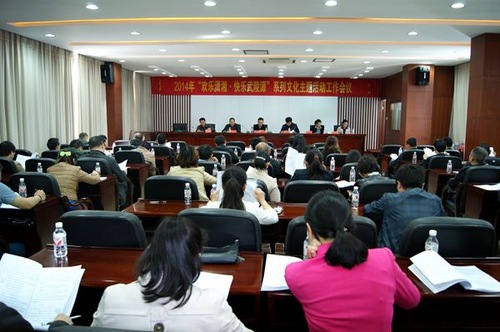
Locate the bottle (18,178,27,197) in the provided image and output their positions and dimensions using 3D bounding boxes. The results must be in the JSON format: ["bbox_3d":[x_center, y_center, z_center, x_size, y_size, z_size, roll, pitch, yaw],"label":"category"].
[{"bbox_3d":[-2.167,0.211,3.570,0.066,0.190,0.066,1,7,4],"label":"bottle"}]

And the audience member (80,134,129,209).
[{"bbox_3d":[-2.437,0.169,6.316,0.580,1.300,0.780,2,7,16],"label":"audience member"}]

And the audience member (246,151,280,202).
[{"bbox_3d":[0.156,0.435,4.505,0.480,1.210,0.720,1,7,6],"label":"audience member"}]

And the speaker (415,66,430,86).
[{"bbox_3d":[3.897,-2.024,8.470,0.290,0.470,0.280,1,11,4],"label":"speaker"}]

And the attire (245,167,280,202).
[{"bbox_3d":[0.134,0.291,4.000,0.440,0.550,0.420,1,7,4],"label":"attire"}]

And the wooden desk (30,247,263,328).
[{"bbox_3d":[-0.560,0.866,1.915,1.240,0.750,0.480,1,7,4],"label":"wooden desk"}]

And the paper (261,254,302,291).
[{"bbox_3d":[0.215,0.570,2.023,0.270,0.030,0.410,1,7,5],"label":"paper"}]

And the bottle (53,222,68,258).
[{"bbox_3d":[-0.987,0.388,1.950,0.066,0.190,0.066,1,7,4],"label":"bottle"}]

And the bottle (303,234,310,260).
[{"bbox_3d":[0.349,0.465,2.200,0.063,0.207,0.063,0,7,4],"label":"bottle"}]

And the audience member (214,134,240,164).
[{"bbox_3d":[-0.471,0.004,7.003,0.500,1.180,0.680,1,7,4],"label":"audience member"}]

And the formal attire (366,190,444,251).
[{"bbox_3d":[1.262,0.462,3.078,0.580,0.600,0.500,0,7,2],"label":"formal attire"}]

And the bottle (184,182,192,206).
[{"bbox_3d":[-0.618,0.276,3.751,0.063,0.207,0.063,0,7,4],"label":"bottle"}]

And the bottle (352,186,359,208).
[{"bbox_3d":[1.013,0.299,3.562,0.063,0.207,0.063,0,7,4],"label":"bottle"}]

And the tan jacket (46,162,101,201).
[{"bbox_3d":[-1.803,0.169,3.862,0.480,0.430,0.380,3,8,16],"label":"tan jacket"}]

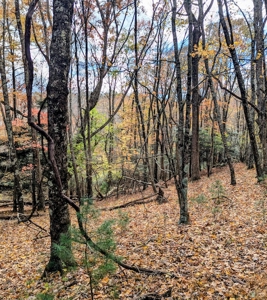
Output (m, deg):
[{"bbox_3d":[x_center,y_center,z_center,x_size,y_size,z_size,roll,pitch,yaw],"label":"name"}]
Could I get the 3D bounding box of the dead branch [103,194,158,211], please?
[{"bbox_3d":[-0.070,1.560,8.300,1.850,0.420,0.350,0,0,-23],"label":"dead branch"}]

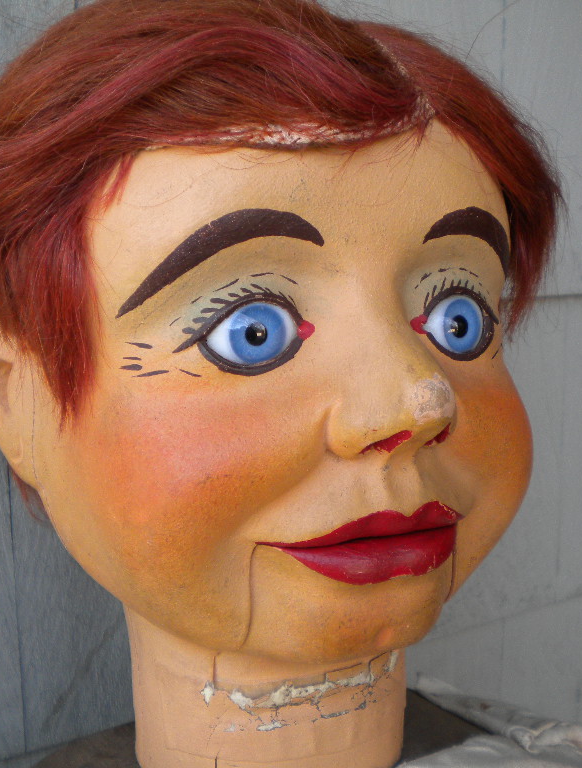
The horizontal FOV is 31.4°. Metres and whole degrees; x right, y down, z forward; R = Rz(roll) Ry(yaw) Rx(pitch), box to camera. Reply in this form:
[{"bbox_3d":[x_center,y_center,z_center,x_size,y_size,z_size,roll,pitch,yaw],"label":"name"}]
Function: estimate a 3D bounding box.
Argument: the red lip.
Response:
[{"bbox_3d":[0.030,0.047,0.320,0.081,0.022,0.024,-3,11,-30],"label":"red lip"}]

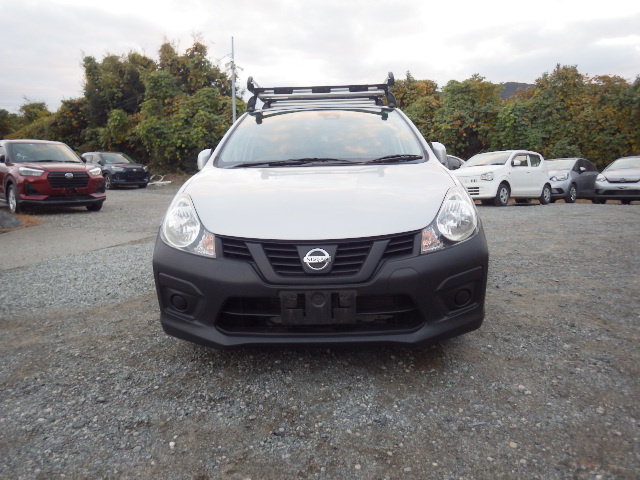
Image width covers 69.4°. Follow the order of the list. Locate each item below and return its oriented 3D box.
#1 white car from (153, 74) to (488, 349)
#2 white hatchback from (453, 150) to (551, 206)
[{"bbox_3d":[0.030,-0.505,4.170,1.710,1.700,4.395,-1,9,2],"label":"white car"},{"bbox_3d":[5.030,-1.700,12.780,3.395,1.480,1.475,-7,11,-40],"label":"white hatchback"}]

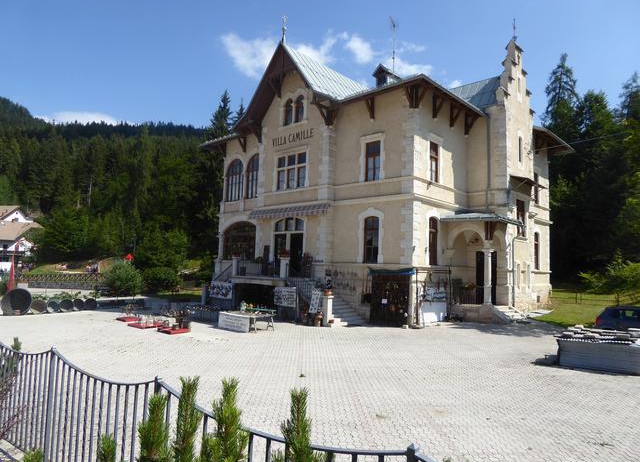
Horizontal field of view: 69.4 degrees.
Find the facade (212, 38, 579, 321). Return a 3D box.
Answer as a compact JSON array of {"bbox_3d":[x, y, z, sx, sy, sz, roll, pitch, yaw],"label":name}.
[{"bbox_3d":[4.342,-3.007,33.453,18.786,17.170,17.574,-3,-7,42],"label":"facade"}]

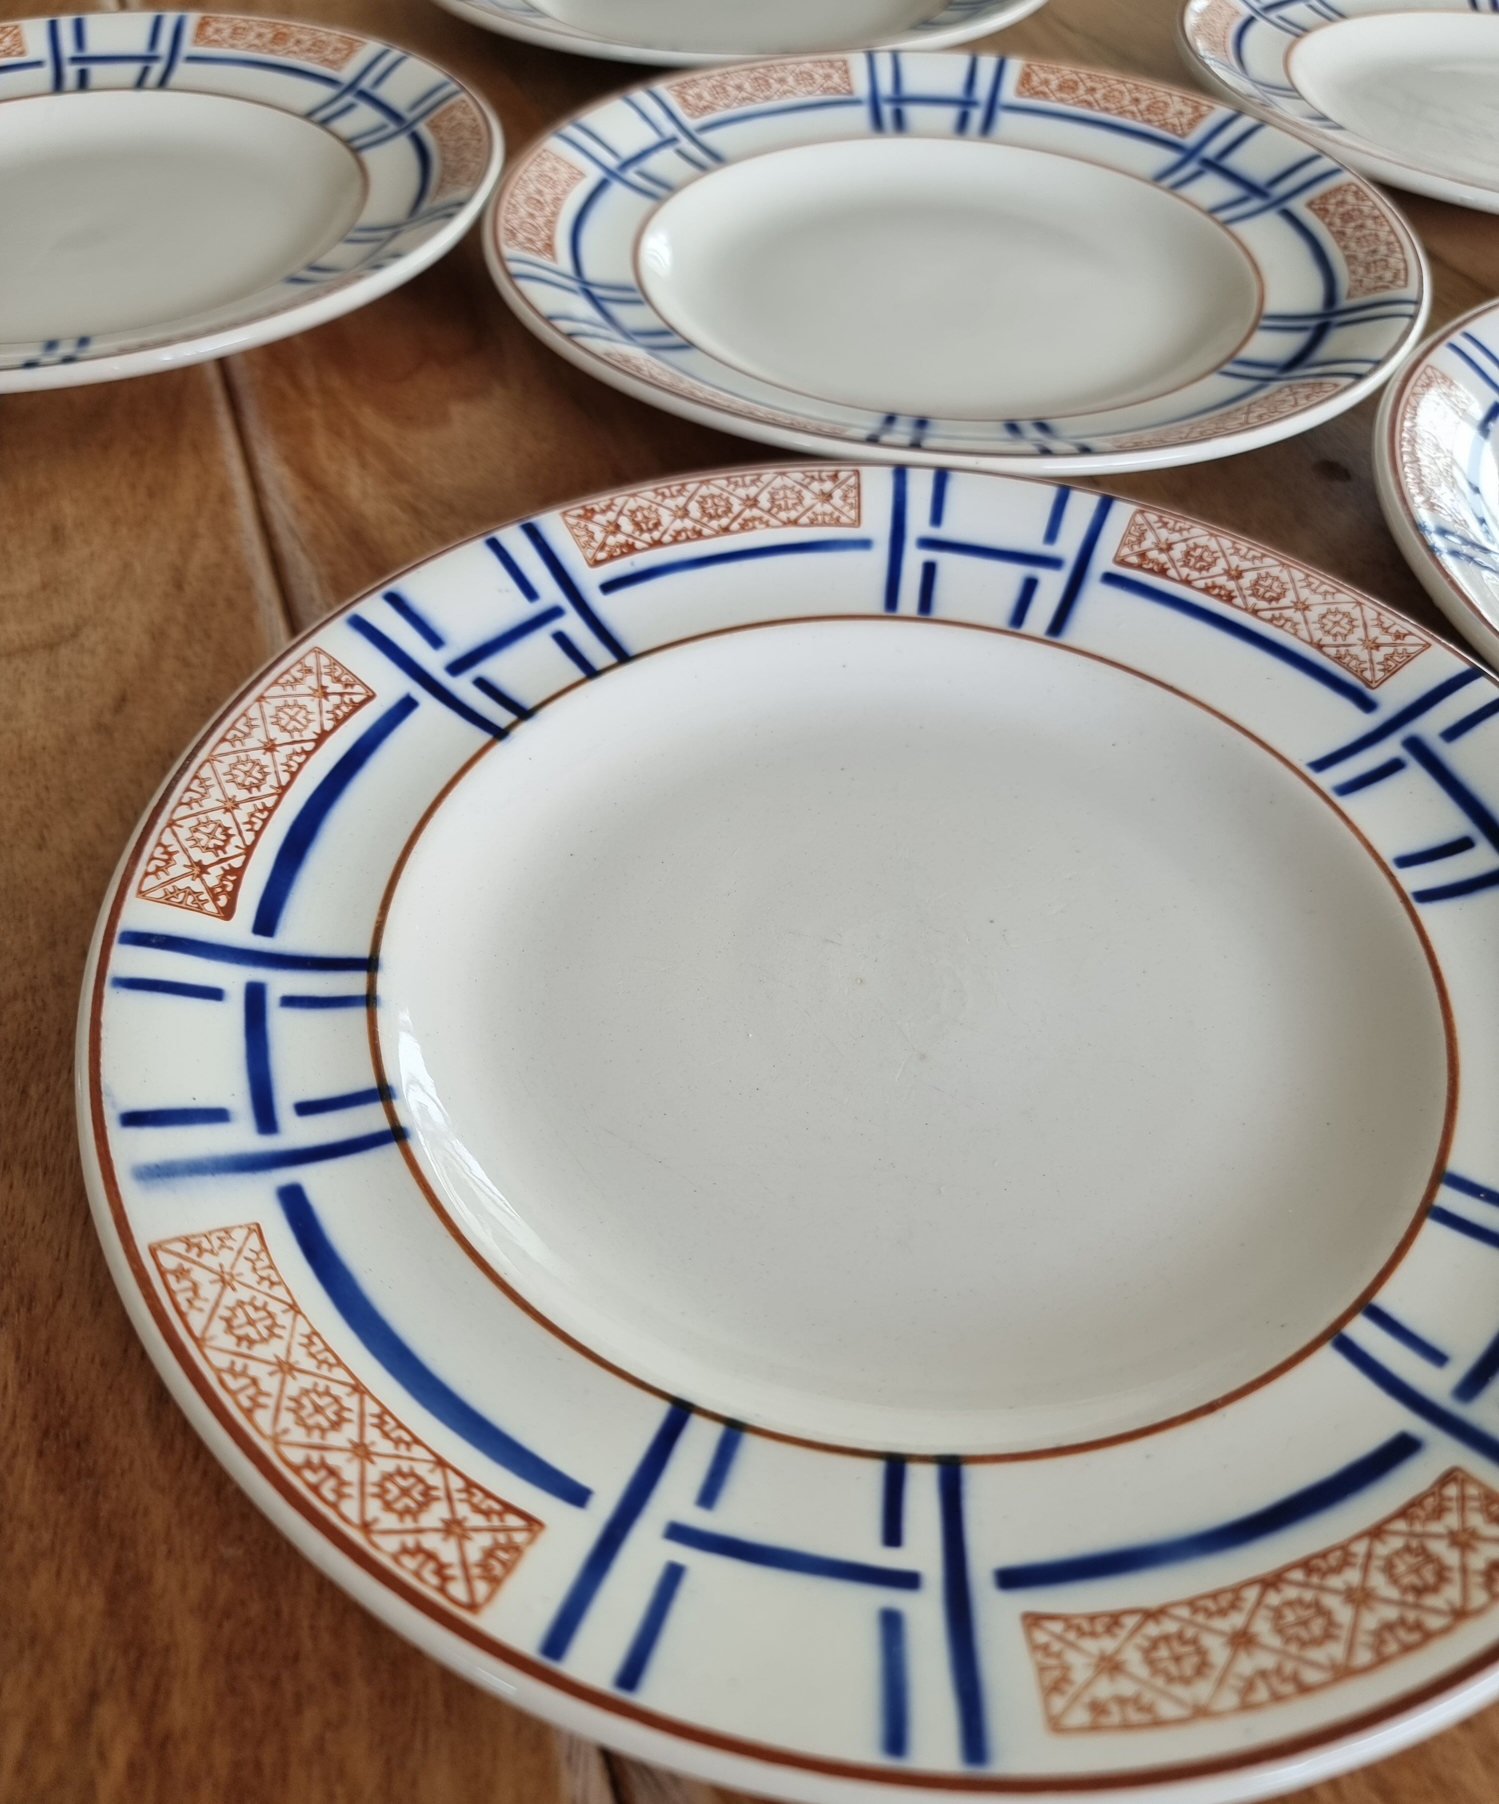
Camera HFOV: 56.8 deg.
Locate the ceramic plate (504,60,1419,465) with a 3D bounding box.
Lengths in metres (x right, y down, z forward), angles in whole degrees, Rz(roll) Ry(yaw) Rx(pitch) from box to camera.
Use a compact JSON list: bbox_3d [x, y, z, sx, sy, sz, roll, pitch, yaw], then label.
[{"bbox_3d":[0.052,-0.171,0.370,0.240,0.029,0.240,1,49,-1],"label":"ceramic plate"}]

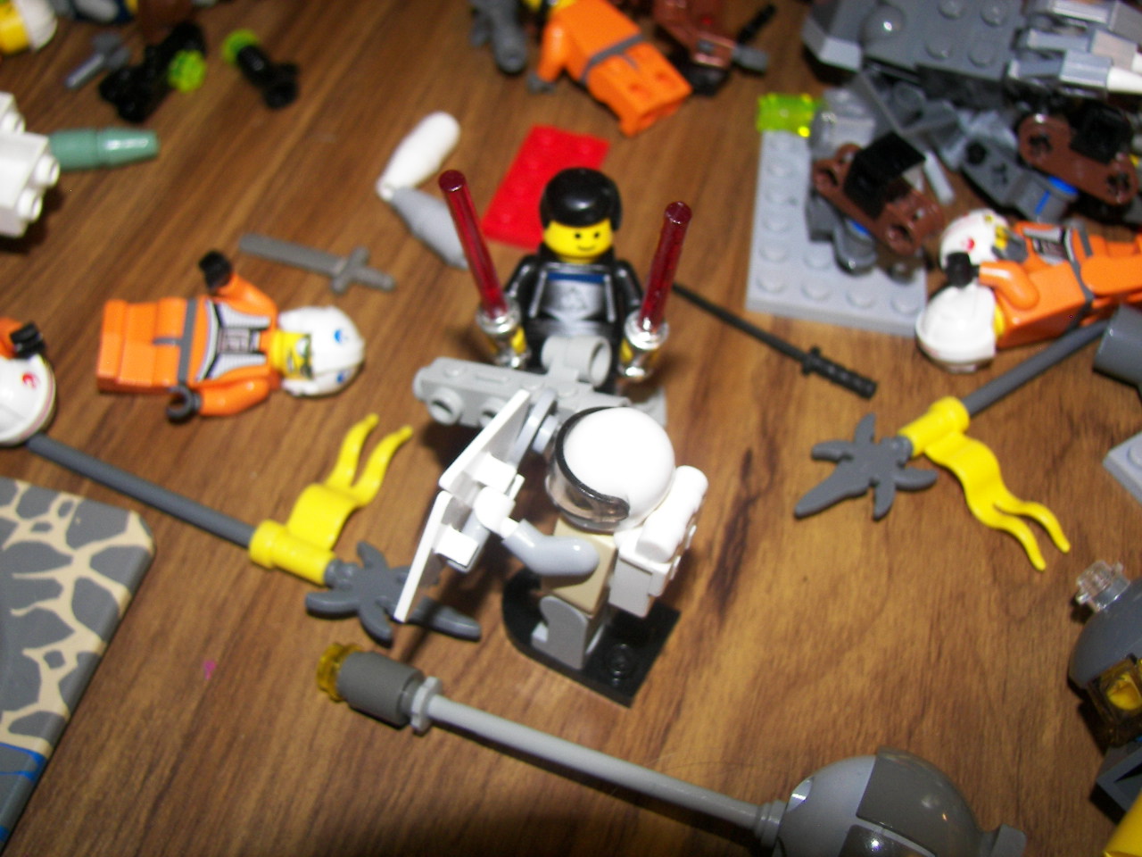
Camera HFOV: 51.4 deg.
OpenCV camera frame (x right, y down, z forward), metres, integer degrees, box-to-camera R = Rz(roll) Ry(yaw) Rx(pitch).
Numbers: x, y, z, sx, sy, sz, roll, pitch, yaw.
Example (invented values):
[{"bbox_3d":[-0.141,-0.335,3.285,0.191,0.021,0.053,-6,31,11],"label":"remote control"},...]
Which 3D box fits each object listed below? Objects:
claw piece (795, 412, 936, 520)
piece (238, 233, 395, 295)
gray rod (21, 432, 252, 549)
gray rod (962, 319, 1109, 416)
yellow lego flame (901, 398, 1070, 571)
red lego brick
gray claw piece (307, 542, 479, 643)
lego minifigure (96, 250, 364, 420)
[{"bbox_3d":[0.046,0.008,0.192,0.025,0.004,0.015,-27,59,-22],"label":"claw piece"},{"bbox_3d":[-0.046,-0.031,0.217,0.031,0.003,0.011,16,54,8],"label":"piece"},{"bbox_3d":[-0.067,0.009,0.185,0.043,0.003,0.003,21,54,13],"label":"gray rod"},{"bbox_3d":[0.085,-0.012,0.210,0.041,0.003,0.003,-26,59,-22],"label":"gray rod"},{"bbox_3d":[0.068,0.008,0.192,0.014,0.007,0.032,-26,59,-21],"label":"yellow lego flame"},{"bbox_3d":[-0.005,-0.046,0.230,0.016,0.005,0.032,16,54,8],"label":"red lego brick"},{"bbox_3d":[-0.025,0.026,0.175,0.025,0.004,0.015,19,54,10],"label":"gray claw piece"},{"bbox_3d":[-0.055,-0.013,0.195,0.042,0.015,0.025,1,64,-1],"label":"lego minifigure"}]

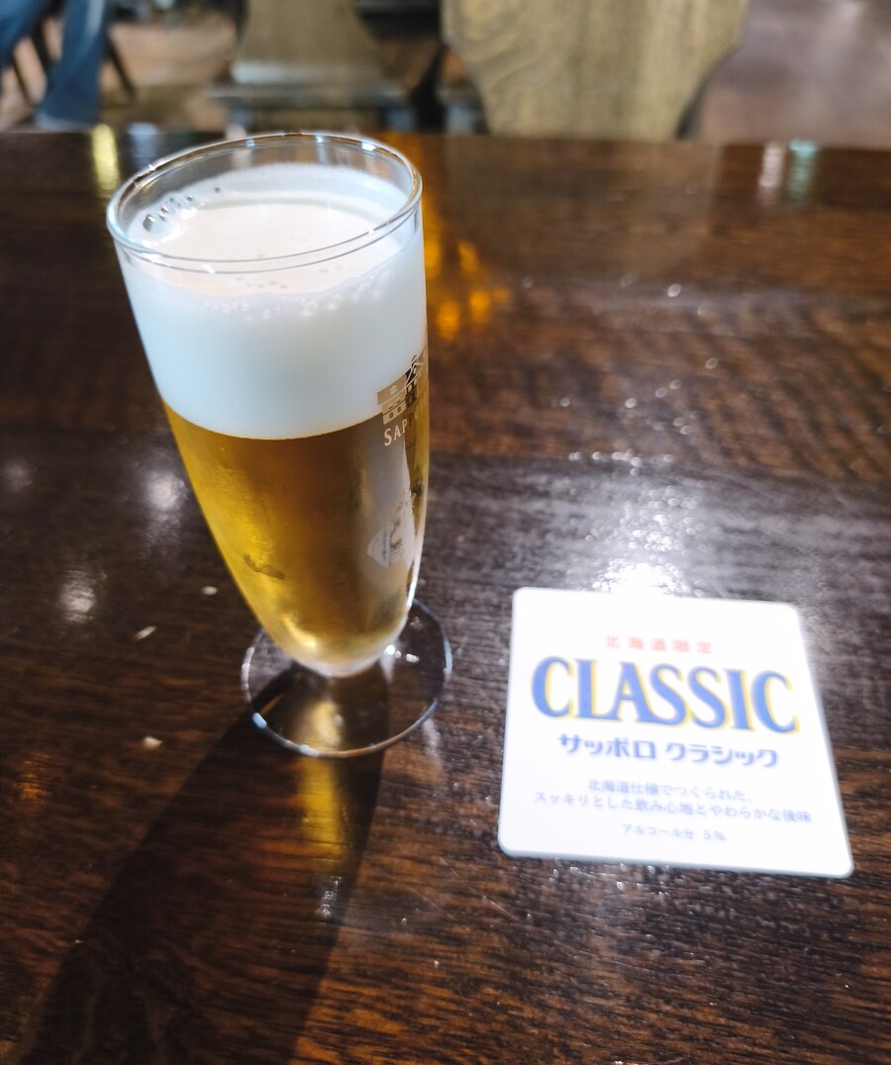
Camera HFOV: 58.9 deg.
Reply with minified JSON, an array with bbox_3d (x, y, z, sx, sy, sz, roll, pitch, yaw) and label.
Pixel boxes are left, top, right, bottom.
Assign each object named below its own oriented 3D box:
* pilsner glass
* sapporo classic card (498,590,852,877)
[{"bbox_3d":[-0.032,-0.011,0.201,0.067,0.151,0.067,-1,45,1],"label":"pilsner glass"},{"bbox_3d":[0.066,0.055,0.240,0.093,0.002,0.093,4,45,5],"label":"sapporo classic card"}]

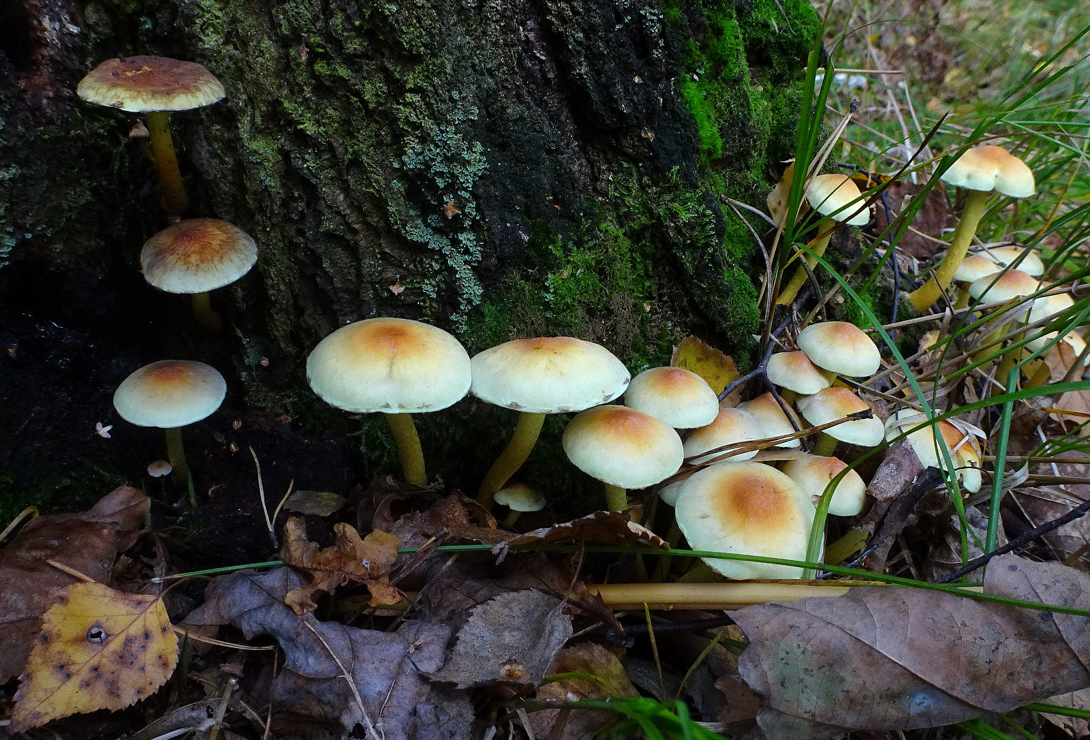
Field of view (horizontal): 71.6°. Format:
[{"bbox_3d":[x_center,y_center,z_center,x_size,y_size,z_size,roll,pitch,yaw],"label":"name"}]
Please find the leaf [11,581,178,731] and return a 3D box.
[{"bbox_3d":[-0.130,0.081,0.215,0.045,0.009,0.052,21,26,7],"label":"leaf"}]

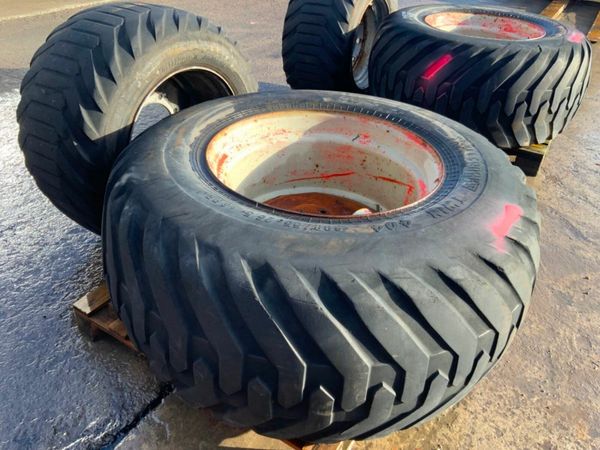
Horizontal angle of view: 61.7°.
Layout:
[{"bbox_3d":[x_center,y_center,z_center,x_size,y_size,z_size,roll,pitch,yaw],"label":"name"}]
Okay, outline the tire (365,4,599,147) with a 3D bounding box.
[{"bbox_3d":[1.108,-0.989,3.207,1.330,0.605,1.330,3,34,0],"label":"tire"}]

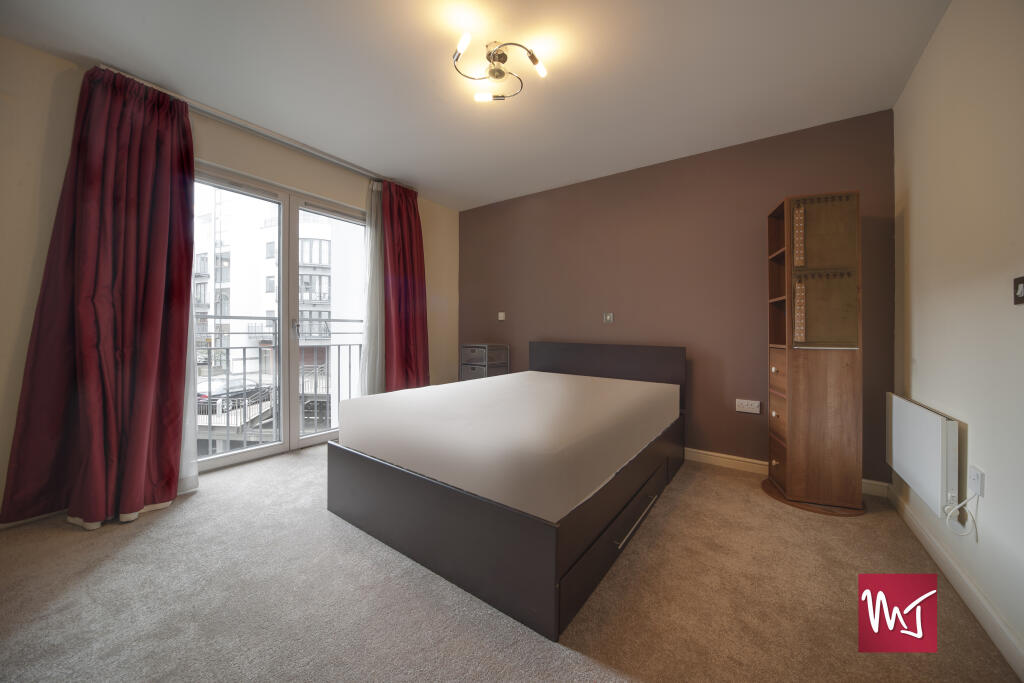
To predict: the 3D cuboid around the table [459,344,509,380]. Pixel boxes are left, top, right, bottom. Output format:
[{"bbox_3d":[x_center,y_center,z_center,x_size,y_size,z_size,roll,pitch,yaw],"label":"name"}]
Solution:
[{"bbox_3d":[-0.288,0.479,3.693,0.362,0.871,0.377,0,0,37],"label":"table"}]

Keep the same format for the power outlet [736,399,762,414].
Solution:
[{"bbox_3d":[1.747,0.482,2.524,0.148,0.089,0.014,0,0,37],"label":"power outlet"}]

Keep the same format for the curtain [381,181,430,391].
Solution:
[{"bbox_3d":[-1.080,-0.322,3.504,0.155,2.436,0.550,0,0,37],"label":"curtain"}]

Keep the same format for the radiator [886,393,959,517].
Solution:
[{"bbox_3d":[1.943,0.510,1.630,0.068,0.403,0.817,0,0,37],"label":"radiator"}]

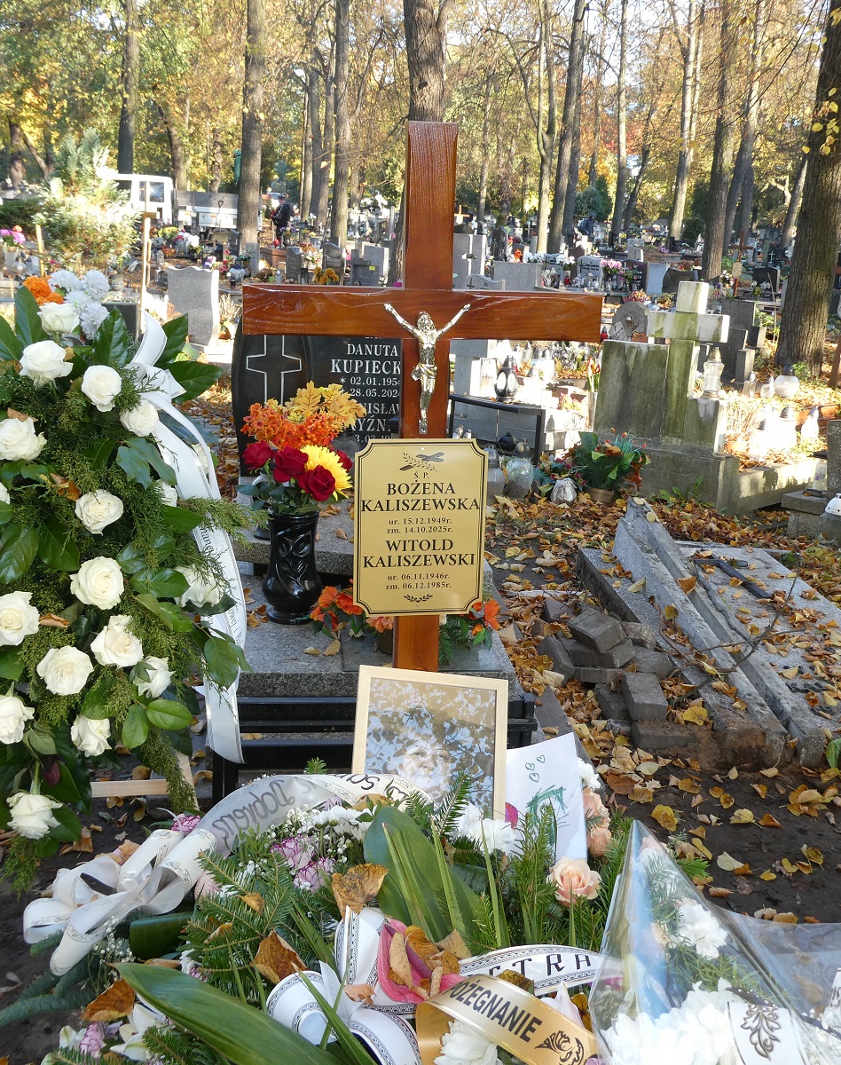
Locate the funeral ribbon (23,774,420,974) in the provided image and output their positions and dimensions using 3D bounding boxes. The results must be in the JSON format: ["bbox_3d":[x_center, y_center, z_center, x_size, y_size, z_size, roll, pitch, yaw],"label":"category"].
[{"bbox_3d":[-0.345,0.601,2.050,0.680,0.310,0.280,0,16,-6],"label":"funeral ribbon"}]

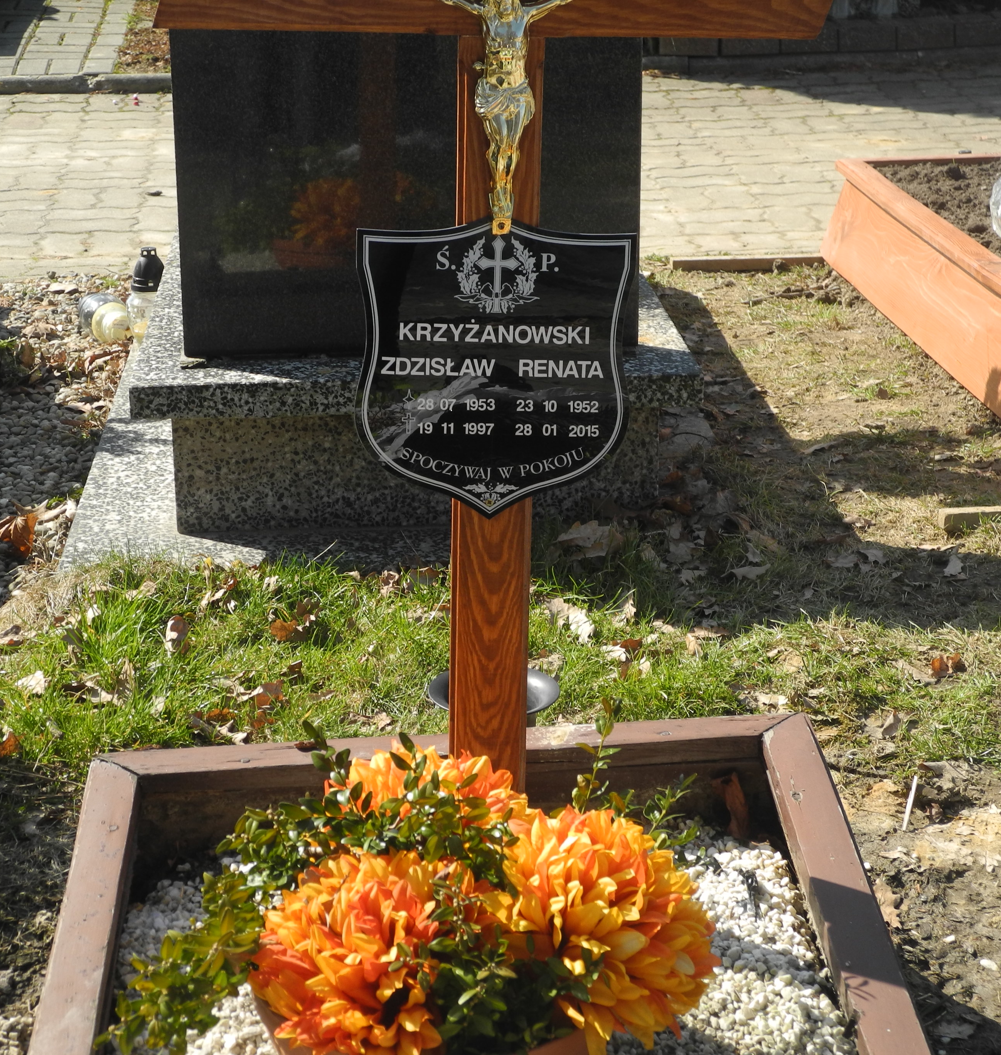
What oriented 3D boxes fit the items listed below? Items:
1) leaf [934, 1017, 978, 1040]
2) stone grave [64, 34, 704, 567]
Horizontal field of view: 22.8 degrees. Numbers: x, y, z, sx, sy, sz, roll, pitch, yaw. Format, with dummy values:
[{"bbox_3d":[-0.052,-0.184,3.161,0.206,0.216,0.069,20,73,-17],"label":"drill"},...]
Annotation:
[{"bbox_3d":[0.483,0.531,2.635,0.047,0.012,0.036,0,21,0],"label":"leaf"},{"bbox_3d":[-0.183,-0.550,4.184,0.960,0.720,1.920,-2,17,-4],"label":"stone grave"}]

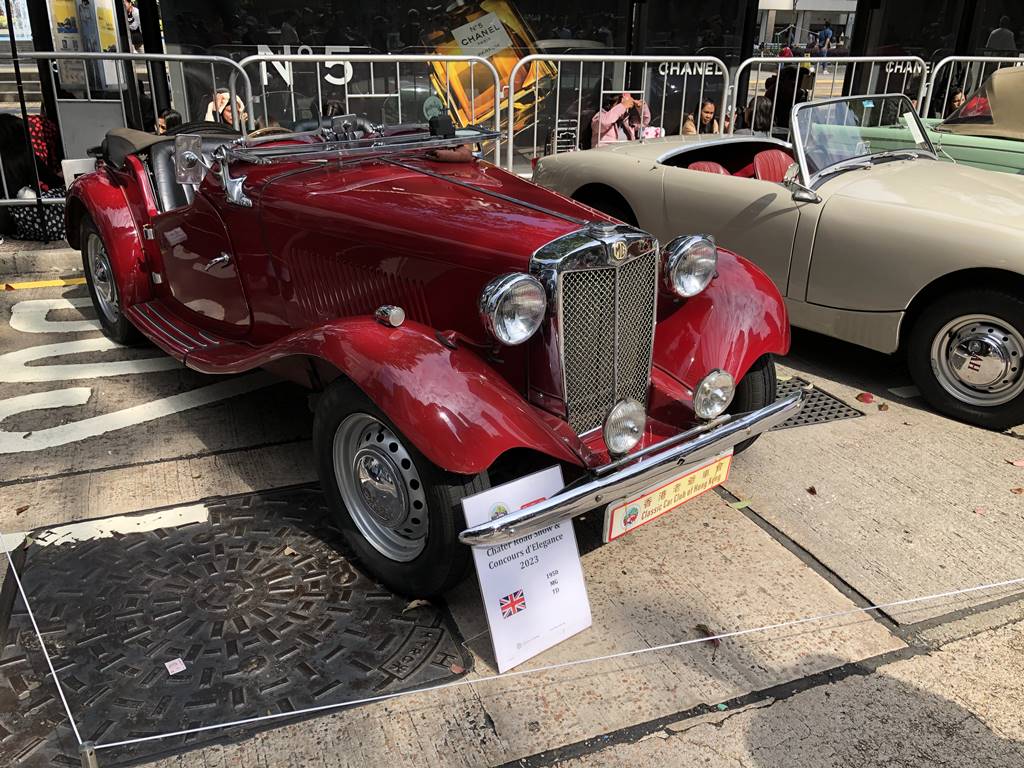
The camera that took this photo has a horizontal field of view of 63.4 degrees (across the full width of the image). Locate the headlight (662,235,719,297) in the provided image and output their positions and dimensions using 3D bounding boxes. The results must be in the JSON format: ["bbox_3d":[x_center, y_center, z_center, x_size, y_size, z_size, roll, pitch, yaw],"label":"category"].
[{"bbox_3d":[0.516,-0.359,2.499,0.190,0.192,0.135,-15,29,-34],"label":"headlight"}]

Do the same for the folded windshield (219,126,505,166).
[{"bbox_3d":[-0.463,-0.863,2.959,1.030,0.055,0.330,-18,30,-36],"label":"folded windshield"}]

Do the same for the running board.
[{"bbox_3d":[-1.394,-0.222,3.431,0.220,0.068,0.650,-17,30,-36],"label":"running board"}]

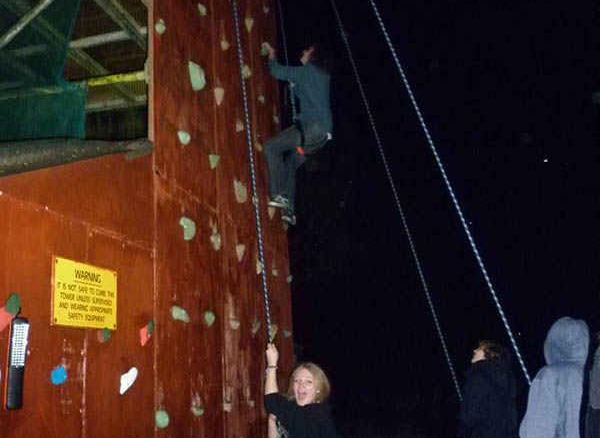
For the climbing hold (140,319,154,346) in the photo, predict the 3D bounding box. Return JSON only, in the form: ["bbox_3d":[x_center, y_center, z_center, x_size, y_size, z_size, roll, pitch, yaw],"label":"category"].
[{"bbox_3d":[-0.797,0.593,3.383,0.055,0.135,0.110,-6,-13,11],"label":"climbing hold"}]

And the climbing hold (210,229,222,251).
[{"bbox_3d":[-0.592,0.152,4.591,0.065,0.145,0.130,-6,-13,11],"label":"climbing hold"}]

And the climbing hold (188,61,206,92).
[{"bbox_3d":[-0.589,-0.819,3.717,0.050,0.115,0.135,-7,-14,13],"label":"climbing hold"}]

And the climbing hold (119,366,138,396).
[{"bbox_3d":[-0.684,0.644,2.583,0.045,0.112,0.078,-7,-14,13],"label":"climbing hold"}]

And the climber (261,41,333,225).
[{"bbox_3d":[-0.030,-0.695,5.419,0.520,1.500,0.520,-7,-14,13],"label":"climber"}]

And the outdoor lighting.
[{"bbox_3d":[-0.816,0.414,1.865,0.052,0.265,0.035,7,-17,-38],"label":"outdoor lighting"}]

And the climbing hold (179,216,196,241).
[{"bbox_3d":[-0.706,0.060,4.059,0.075,0.155,0.150,-6,-13,11],"label":"climbing hold"}]

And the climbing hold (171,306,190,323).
[{"bbox_3d":[-0.705,0.563,3.815,0.070,0.100,0.175,-6,-13,11],"label":"climbing hold"}]

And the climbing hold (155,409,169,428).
[{"bbox_3d":[-0.607,0.874,2.836,0.035,0.072,0.075,-7,-14,13],"label":"climbing hold"}]

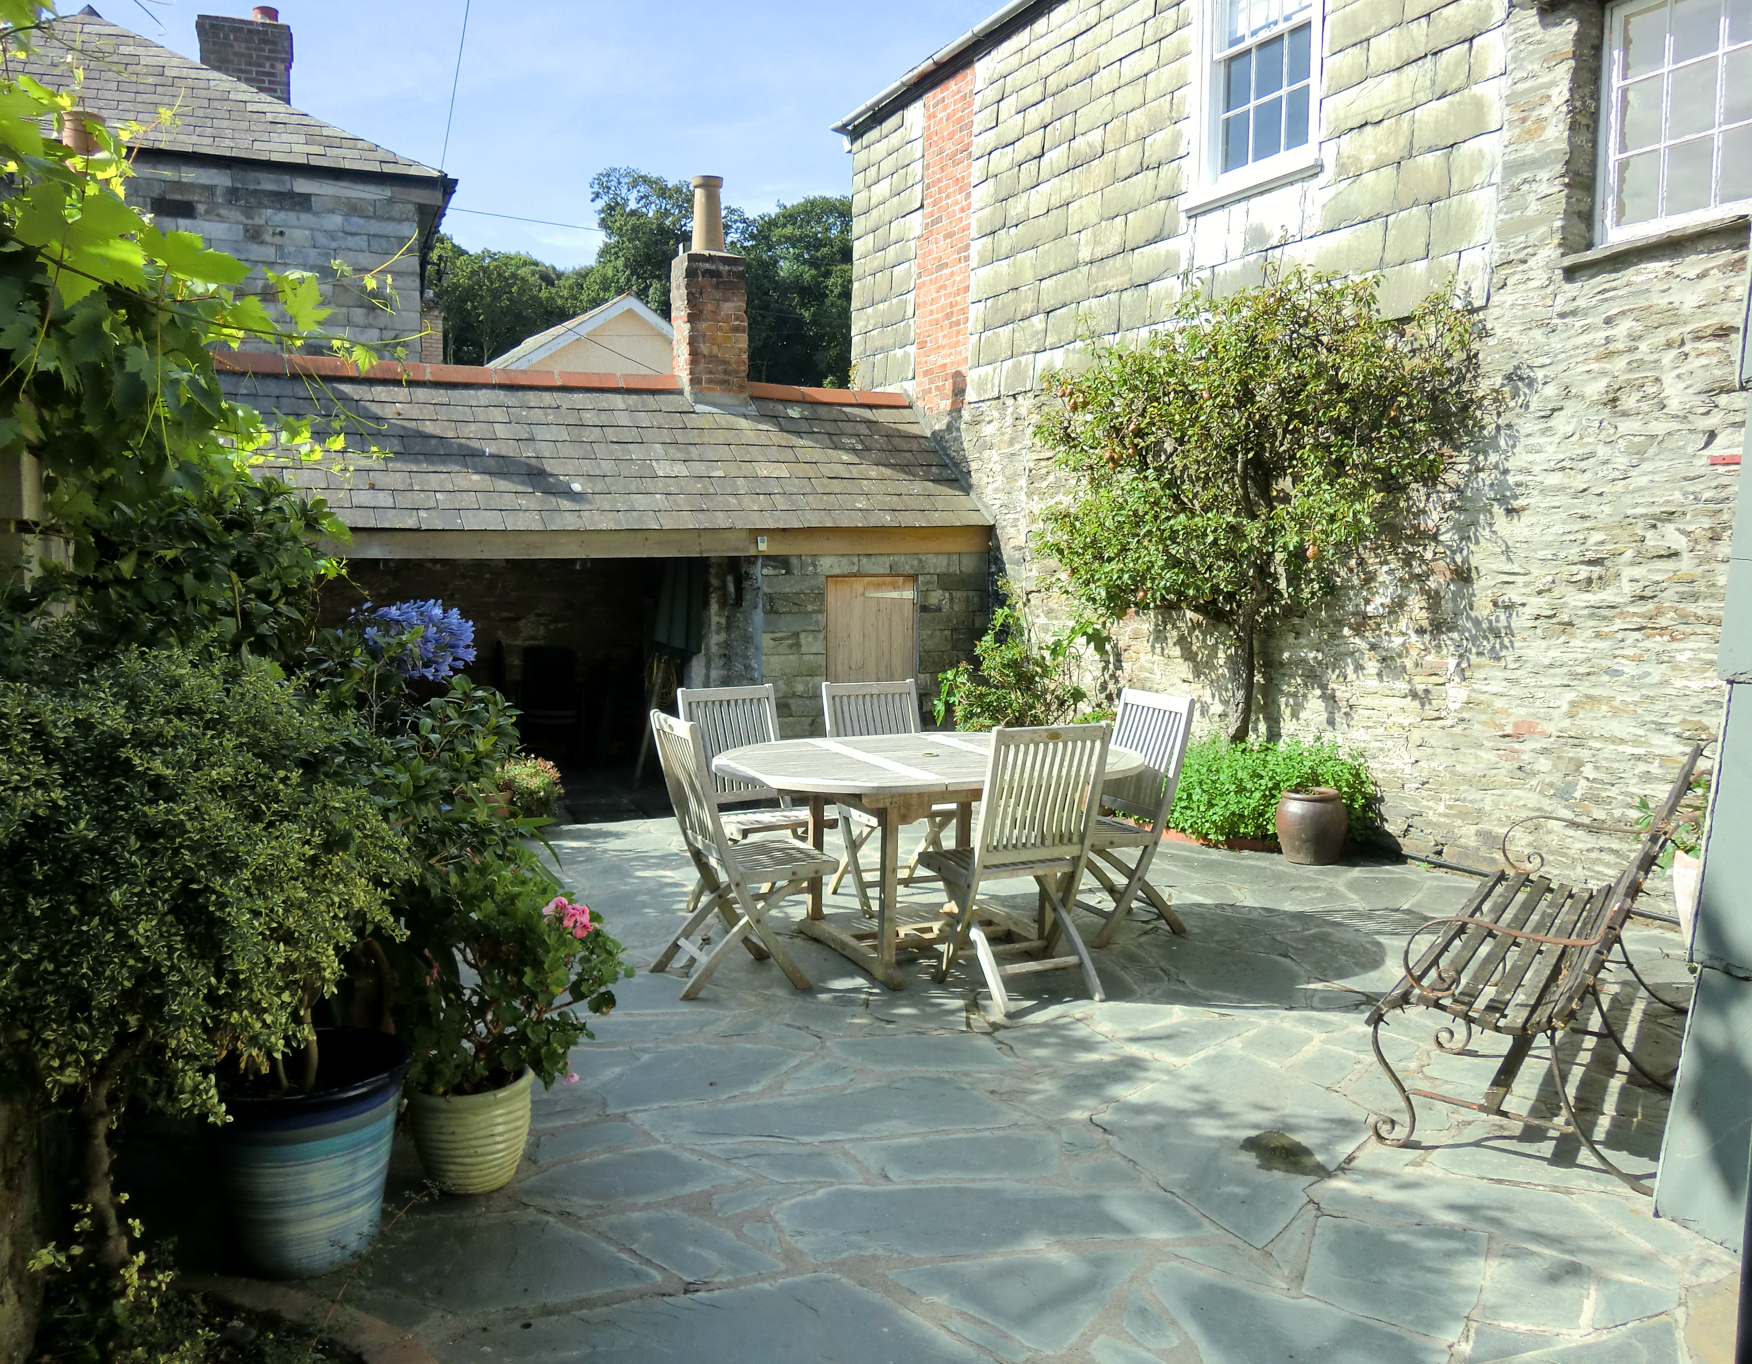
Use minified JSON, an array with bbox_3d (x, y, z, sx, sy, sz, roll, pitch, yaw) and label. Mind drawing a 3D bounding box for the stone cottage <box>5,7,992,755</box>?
[{"bbox_3d":[-3.459,-2.774,10.861,7.000,6.500,5.500,-3,6,-27],"label":"stone cottage"}]

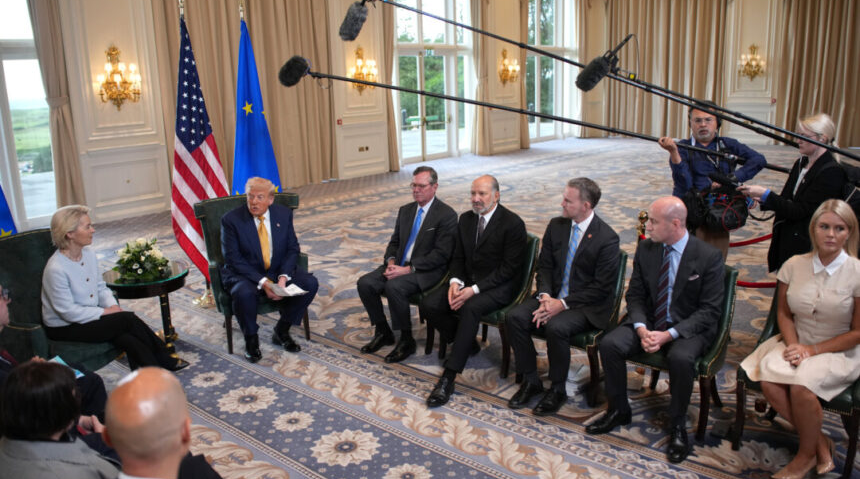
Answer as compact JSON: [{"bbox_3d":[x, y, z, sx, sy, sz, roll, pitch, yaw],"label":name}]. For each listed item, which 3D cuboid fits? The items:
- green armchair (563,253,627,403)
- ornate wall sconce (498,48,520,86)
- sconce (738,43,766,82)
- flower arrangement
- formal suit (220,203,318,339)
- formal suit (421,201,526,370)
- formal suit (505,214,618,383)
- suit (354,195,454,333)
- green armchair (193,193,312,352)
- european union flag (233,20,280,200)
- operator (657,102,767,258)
[{"bbox_3d":[0.903,0.471,4.185,0.573,0.891,0.583,9,17,40],"label":"green armchair"},{"bbox_3d":[2.242,-4.673,18.188,0.376,1.034,0.639,9,17,40],"label":"ornate wall sconce"},{"bbox_3d":[8.512,-4.641,17.557,0.658,0.987,0.376,9,17,40],"label":"sconce"},{"bbox_3d":[-2.179,0.132,5.005,0.430,0.320,0.410,-8,13,-22],"label":"flower arrangement"},{"bbox_3d":[-1.236,0.226,5.094,0.680,0.970,0.740,-5,13,-12],"label":"formal suit"},{"bbox_3d":[0.308,0.310,4.422,0.545,0.959,0.686,9,17,40],"label":"formal suit"},{"bbox_3d":[0.852,0.340,4.157,0.600,0.970,0.760,8,16,41],"label":"formal suit"},{"bbox_3d":[-0.127,0.206,4.967,0.750,0.960,0.600,-14,17,-43],"label":"suit"},{"bbox_3d":[-1.357,0.227,5.275,0.790,1.060,0.790,-8,14,-22],"label":"green armchair"},{"bbox_3d":[-1.614,-0.914,6.368,0.526,2.256,0.338,-6,13,-13],"label":"european union flag"},{"bbox_3d":[1.875,-0.068,4.560,0.700,1.730,0.500,2,13,19],"label":"operator"}]

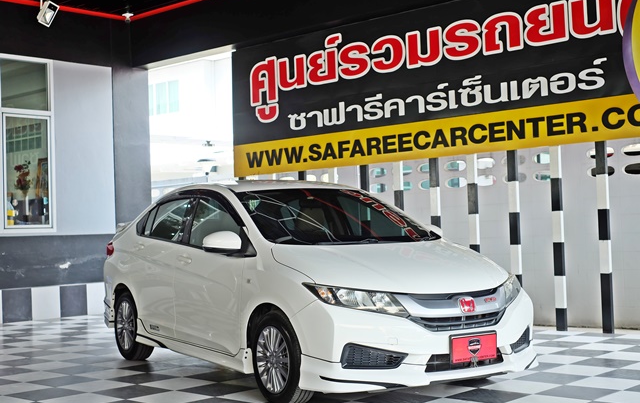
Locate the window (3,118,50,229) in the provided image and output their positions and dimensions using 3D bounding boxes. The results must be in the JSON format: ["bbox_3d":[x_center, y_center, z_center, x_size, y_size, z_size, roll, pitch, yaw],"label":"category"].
[{"bbox_3d":[-3.738,-0.382,12.085,0.080,1.450,0.680,-3,-2,42],"label":"window"}]

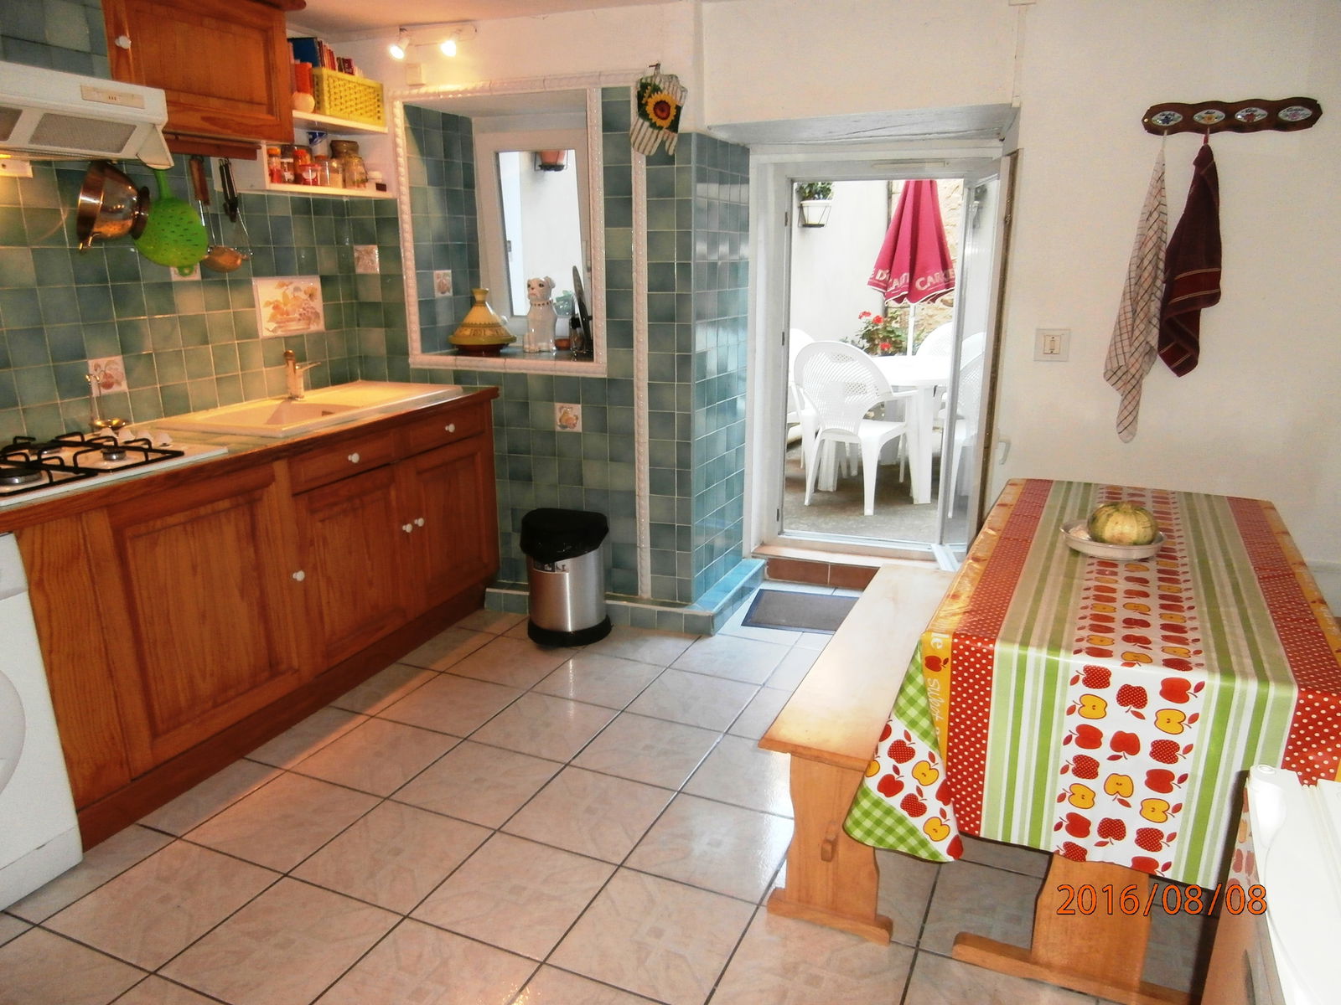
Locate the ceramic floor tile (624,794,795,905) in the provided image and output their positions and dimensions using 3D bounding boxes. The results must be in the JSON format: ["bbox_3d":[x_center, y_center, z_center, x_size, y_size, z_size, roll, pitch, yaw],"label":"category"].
[{"bbox_3d":[0.109,0.816,2.217,0.333,0.010,0.333,6,16,23],"label":"ceramic floor tile"}]

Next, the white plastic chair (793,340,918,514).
[{"bbox_3d":[1.052,-0.437,5.140,0.550,0.885,0.560,10,18,35],"label":"white plastic chair"}]

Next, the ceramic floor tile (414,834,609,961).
[{"bbox_3d":[-0.349,0.892,2.127,0.344,0.010,0.344,6,16,23],"label":"ceramic floor tile"}]

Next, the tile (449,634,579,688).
[{"bbox_3d":[-0.533,0.552,3.192,0.332,0.010,0.332,6,16,24],"label":"tile"}]

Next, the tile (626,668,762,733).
[{"bbox_3d":[0.075,0.626,2.948,0.333,0.010,0.333,6,16,23],"label":"tile"}]

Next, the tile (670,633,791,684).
[{"bbox_3d":[0.219,0.567,3.364,0.344,0.010,0.344,6,16,23],"label":"tile"}]

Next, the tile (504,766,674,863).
[{"bbox_3d":[-0.200,0.782,2.350,0.333,0.010,0.333,6,16,23],"label":"tile"}]

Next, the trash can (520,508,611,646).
[{"bbox_3d":[-0.380,0.270,3.377,0.300,0.440,0.275,0,15,0],"label":"trash can"}]

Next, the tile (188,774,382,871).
[{"bbox_3d":[-0.989,0.821,2.402,0.344,0.010,0.344,6,16,23],"label":"tile"}]

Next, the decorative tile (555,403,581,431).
[{"bbox_3d":[-0.384,-0.321,3.498,0.103,0.103,0.008,5,15,19],"label":"decorative tile"}]

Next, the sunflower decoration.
[{"bbox_3d":[-0.037,-1.288,3.055,0.180,0.275,0.040,5,15,18],"label":"sunflower decoration"}]

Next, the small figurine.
[{"bbox_3d":[-0.526,-0.756,3.728,0.105,0.294,0.125,7,16,27],"label":"small figurine"}]

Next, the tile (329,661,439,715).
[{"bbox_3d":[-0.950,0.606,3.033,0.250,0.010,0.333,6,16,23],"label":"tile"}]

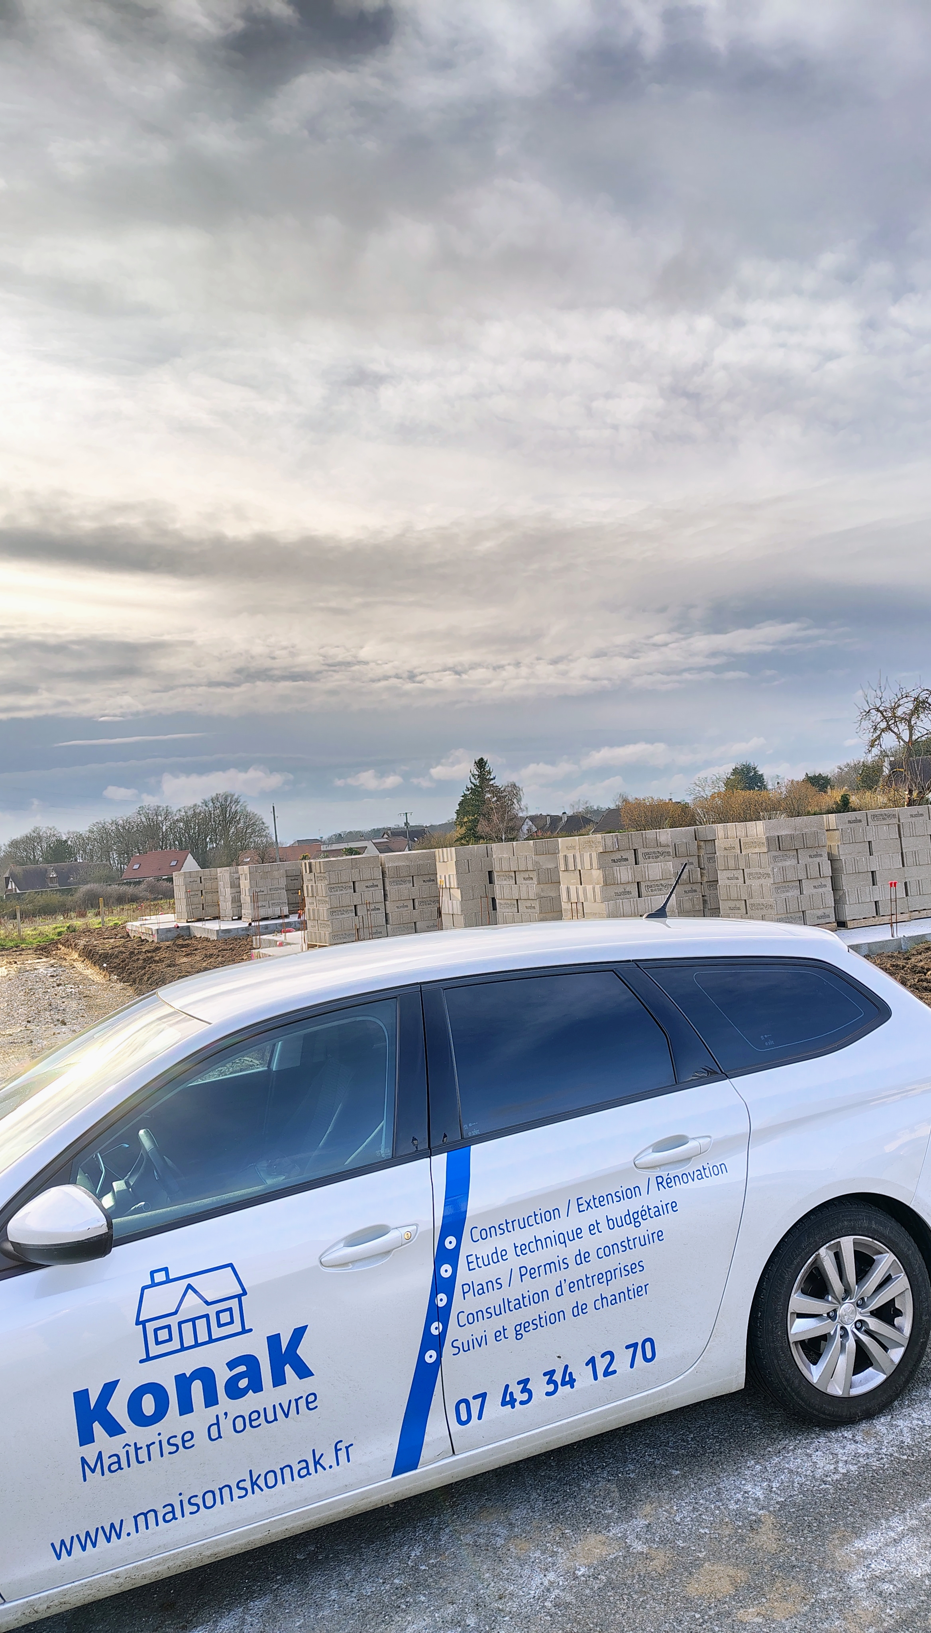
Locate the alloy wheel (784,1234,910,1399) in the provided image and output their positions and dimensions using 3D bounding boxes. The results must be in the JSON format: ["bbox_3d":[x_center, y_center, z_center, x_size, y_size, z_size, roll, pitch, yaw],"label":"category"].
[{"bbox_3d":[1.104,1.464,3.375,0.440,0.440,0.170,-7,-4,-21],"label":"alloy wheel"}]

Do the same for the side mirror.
[{"bbox_3d":[-0.913,0.918,2.545,0.200,0.155,0.220,-7,-4,-21],"label":"side mirror"}]

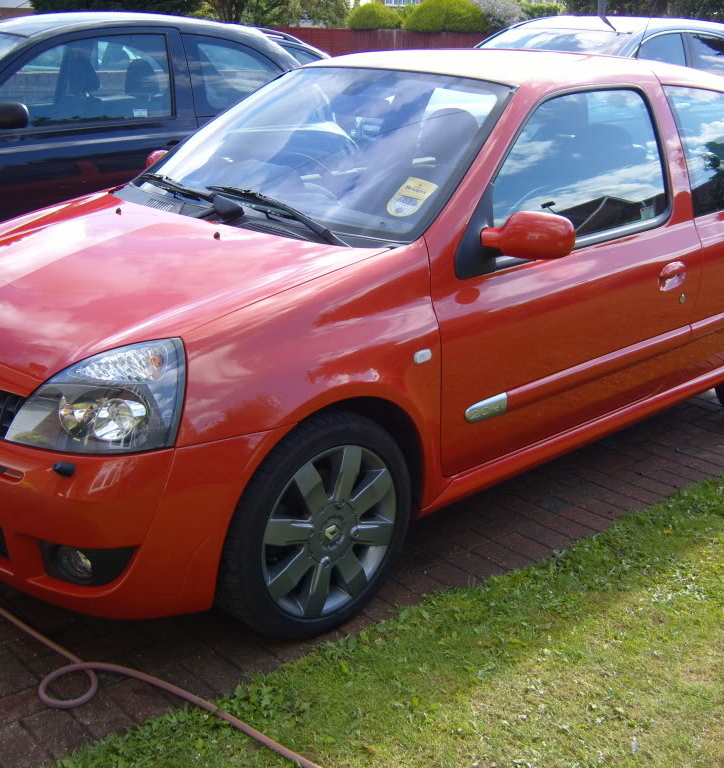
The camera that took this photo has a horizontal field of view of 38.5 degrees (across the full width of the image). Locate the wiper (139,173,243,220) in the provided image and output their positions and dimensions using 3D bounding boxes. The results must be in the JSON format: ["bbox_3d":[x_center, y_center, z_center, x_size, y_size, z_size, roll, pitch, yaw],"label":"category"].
[{"bbox_3d":[-0.543,-0.586,3.177,0.090,0.070,0.671,-35,37,-19],"label":"wiper"}]

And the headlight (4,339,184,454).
[{"bbox_3d":[-0.560,0.024,2.202,0.370,0.265,0.290,14,22,32],"label":"headlight"}]

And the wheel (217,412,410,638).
[{"bbox_3d":[-0.132,0.330,2.540,0.580,0.580,0.200,-15,25,-42],"label":"wheel"}]

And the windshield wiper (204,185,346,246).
[{"bbox_3d":[-0.242,-0.467,2.864,0.090,0.070,0.705,-38,42,-22],"label":"windshield wiper"}]

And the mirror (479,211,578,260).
[{"bbox_3d":[0.433,-0.378,2.634,0.160,0.130,0.210,-15,25,-42],"label":"mirror"}]

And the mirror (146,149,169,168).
[{"bbox_3d":[-0.746,-0.804,3.783,0.160,0.130,0.210,-15,25,-42],"label":"mirror"}]

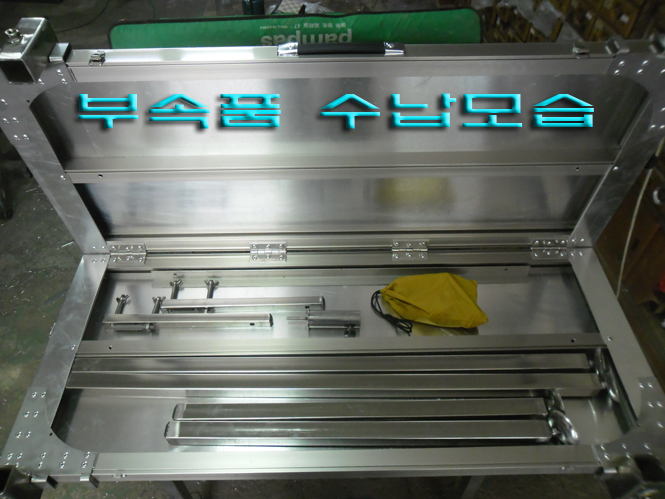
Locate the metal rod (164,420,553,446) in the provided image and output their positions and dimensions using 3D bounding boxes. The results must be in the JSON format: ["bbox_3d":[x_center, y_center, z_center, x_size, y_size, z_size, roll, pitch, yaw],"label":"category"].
[{"bbox_3d":[0.040,0.311,0.874,0.631,0.032,0.030,0,49,1],"label":"metal rod"}]

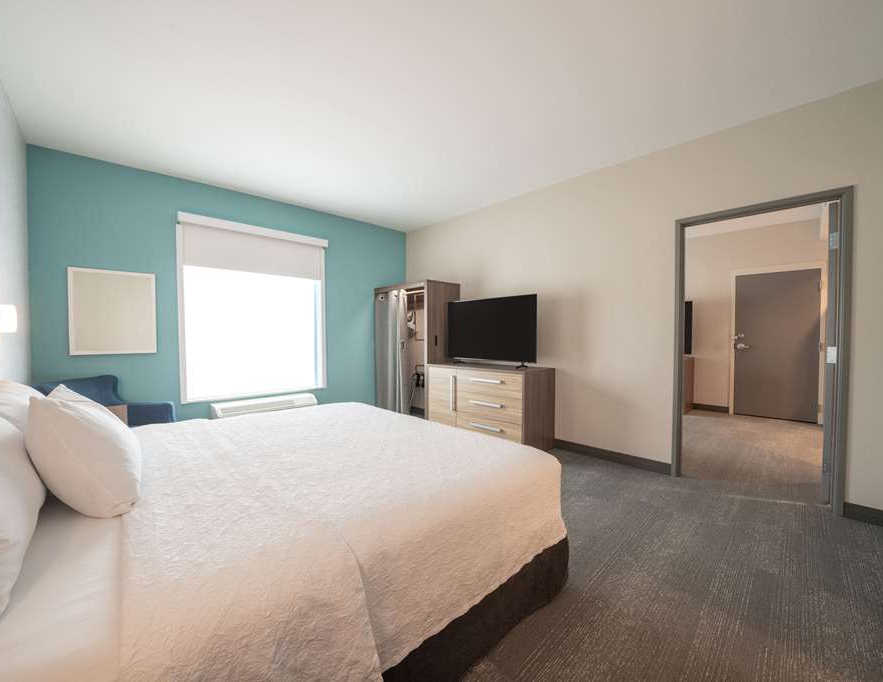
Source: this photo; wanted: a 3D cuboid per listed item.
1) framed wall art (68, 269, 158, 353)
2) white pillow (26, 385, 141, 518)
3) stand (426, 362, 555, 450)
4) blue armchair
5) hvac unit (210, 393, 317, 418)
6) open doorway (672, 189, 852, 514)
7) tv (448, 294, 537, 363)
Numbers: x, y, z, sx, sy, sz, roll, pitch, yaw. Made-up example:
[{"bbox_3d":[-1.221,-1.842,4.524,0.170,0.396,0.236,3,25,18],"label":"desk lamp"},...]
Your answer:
[{"bbox_3d":[-3.130,-0.273,3.272,0.610,0.800,0.035,-1,2,-40],"label":"framed wall art"},{"bbox_3d":[-1.402,0.396,1.354,0.540,0.500,0.220,1,30,45],"label":"white pillow"},{"bbox_3d":[0.550,0.730,3.968,1.320,0.865,0.640,1,2,44],"label":"stand"},{"bbox_3d":[-2.810,0.751,2.880,0.720,0.860,0.750,0,1,-8],"label":"blue armchair"},{"bbox_3d":[-2.060,0.908,4.036,1.080,0.420,0.270,-1,2,-40],"label":"hvac unit"},{"bbox_3d":[2.431,0.077,2.680,1.000,2.210,0.160,1,2,44],"label":"open doorway"},{"bbox_3d":[0.552,-0.120,4.004,1.250,0.740,0.090,1,2,44],"label":"tv"}]

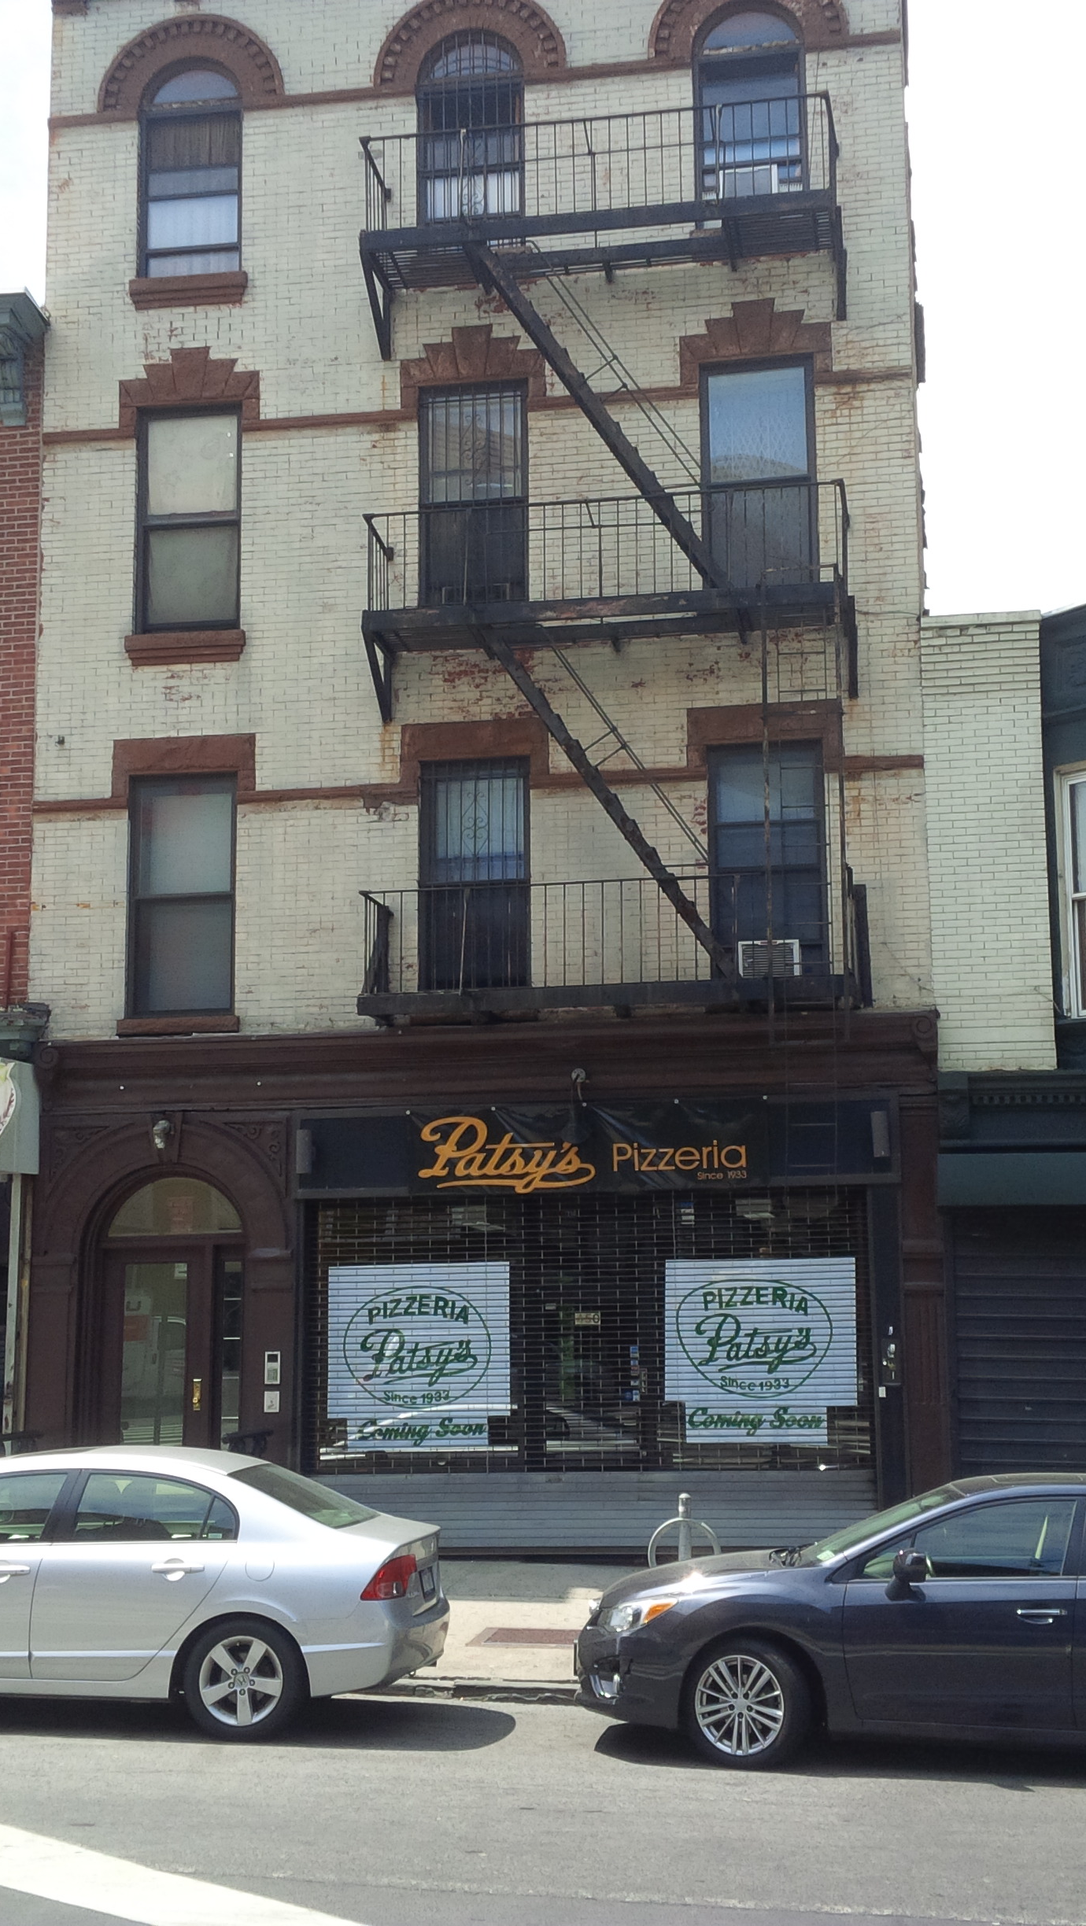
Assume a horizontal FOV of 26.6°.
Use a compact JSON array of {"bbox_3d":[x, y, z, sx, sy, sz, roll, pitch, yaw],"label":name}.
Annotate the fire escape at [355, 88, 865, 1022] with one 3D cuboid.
[{"bbox_3d":[0.548,-3.238,18.869,4.013,7.511,0.980,-2,-10,9],"label":"fire escape"}]

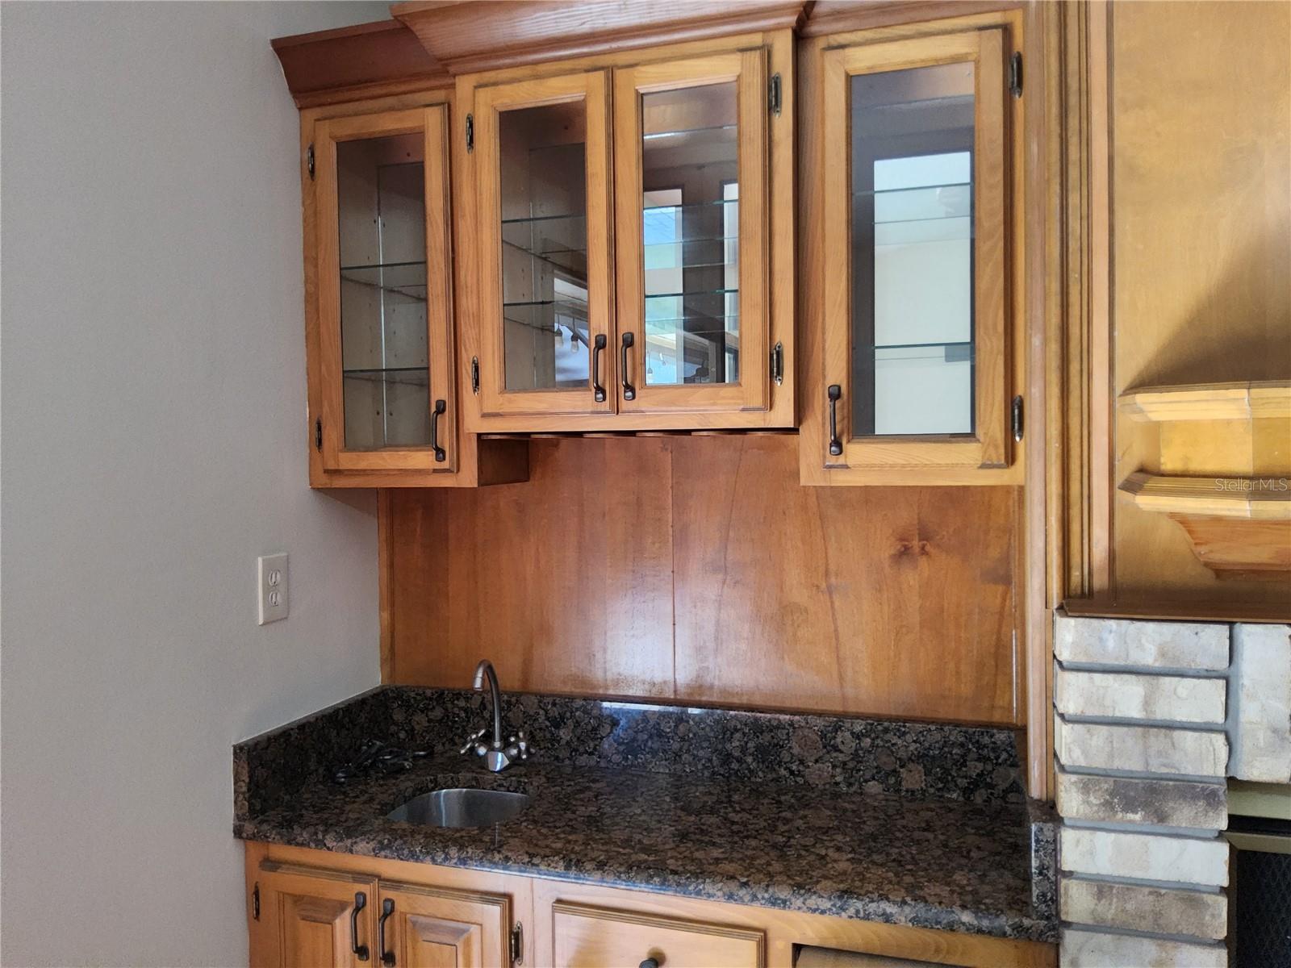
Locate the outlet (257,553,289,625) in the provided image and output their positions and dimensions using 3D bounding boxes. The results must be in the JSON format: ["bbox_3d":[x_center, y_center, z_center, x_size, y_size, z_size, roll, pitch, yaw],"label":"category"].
[{"bbox_3d":[-0.686,0.194,1.725,0.006,0.123,0.076,0,2,17],"label":"outlet"}]

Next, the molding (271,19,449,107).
[{"bbox_3d":[-0.510,-0.775,1.716,0.355,0.099,0.082,0,2,17],"label":"molding"}]

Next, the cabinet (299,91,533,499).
[{"bbox_3d":[-0.456,-0.363,1.871,0.365,0.734,0.246,0,2,17],"label":"cabinet"}]

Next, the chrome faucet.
[{"bbox_3d":[-0.313,0.459,1.864,0.158,0.230,0.115,0,2,17],"label":"chrome faucet"}]

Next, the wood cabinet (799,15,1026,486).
[{"bbox_3d":[0.452,-0.367,1.597,0.346,0.734,0.246,0,2,17],"label":"wood cabinet"}]

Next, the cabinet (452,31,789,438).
[{"bbox_3d":[-0.006,-0.412,1.708,0.591,0.634,0.296,0,2,17],"label":"cabinet"}]

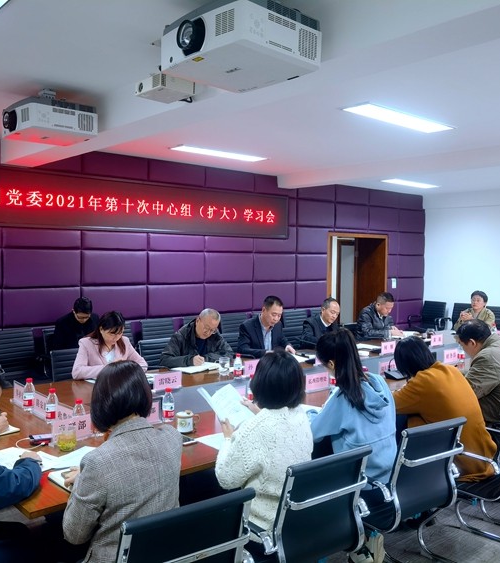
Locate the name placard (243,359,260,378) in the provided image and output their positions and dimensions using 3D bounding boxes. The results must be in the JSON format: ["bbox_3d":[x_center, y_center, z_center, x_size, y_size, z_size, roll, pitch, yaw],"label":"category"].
[{"bbox_3d":[0.054,0.651,4.391,0.220,0.110,0.060,-1,3,-41],"label":"name placard"}]

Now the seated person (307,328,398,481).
[{"bbox_3d":[0.595,0.940,3.170,0.500,1.270,0.800,-1,3,-40],"label":"seated person"}]

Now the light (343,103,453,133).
[{"bbox_3d":[1.252,-1.347,4.810,1.200,0.060,0.300,-1,3,-40],"label":"light"}]

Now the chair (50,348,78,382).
[{"bbox_3d":[-1.208,0.996,4.536,0.540,0.880,0.580,-1,3,-41],"label":"chair"}]

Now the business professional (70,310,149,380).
[{"bbox_3d":[-1.073,0.830,4.498,0.540,1.220,0.760,-1,3,-41],"label":"business professional"}]

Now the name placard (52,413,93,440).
[{"bbox_3d":[-0.849,0.707,2.804,0.212,0.108,0.045,-1,3,-41],"label":"name placard"}]

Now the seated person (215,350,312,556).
[{"bbox_3d":[0.061,0.953,2.656,0.520,1.270,0.780,-1,3,-40],"label":"seated person"}]

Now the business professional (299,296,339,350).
[{"bbox_3d":[0.795,0.807,6.443,0.560,1.260,0.780,-1,3,-40],"label":"business professional"}]

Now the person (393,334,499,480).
[{"bbox_3d":[1.161,0.964,3.647,0.500,1.200,0.840,-1,3,-40],"label":"person"}]

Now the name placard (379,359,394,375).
[{"bbox_3d":[1.117,0.702,4.744,0.210,0.115,0.060,-1,3,-40],"label":"name placard"}]

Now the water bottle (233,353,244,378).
[{"bbox_3d":[-0.086,0.654,4.539,0.060,0.190,0.060,-1,3,-40],"label":"water bottle"}]

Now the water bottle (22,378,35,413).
[{"bbox_3d":[-1.260,0.642,3.336,0.063,0.180,0.063,-1,3,-41],"label":"water bottle"}]

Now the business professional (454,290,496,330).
[{"bbox_3d":[2.870,0.740,7.523,0.780,1.250,0.550,-1,3,-41],"label":"business professional"}]

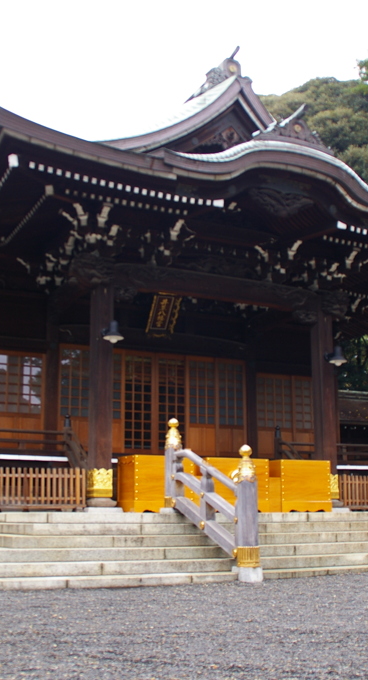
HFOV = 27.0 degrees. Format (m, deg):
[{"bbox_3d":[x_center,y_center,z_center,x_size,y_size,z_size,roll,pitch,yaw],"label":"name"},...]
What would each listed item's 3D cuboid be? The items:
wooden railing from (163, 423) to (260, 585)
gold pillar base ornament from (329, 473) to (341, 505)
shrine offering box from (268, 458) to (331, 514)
[{"bbox_3d":[0.294,2.095,10.587,0.266,2.226,2.352,7,-14,-27],"label":"wooden railing"},{"bbox_3d":[3.352,3.549,17.931,0.434,0.770,0.434,7,-14,-27],"label":"gold pillar base ornament"},{"bbox_3d":[2.538,3.344,17.353,1.386,1.148,0.826,7,-14,-27],"label":"shrine offering box"}]

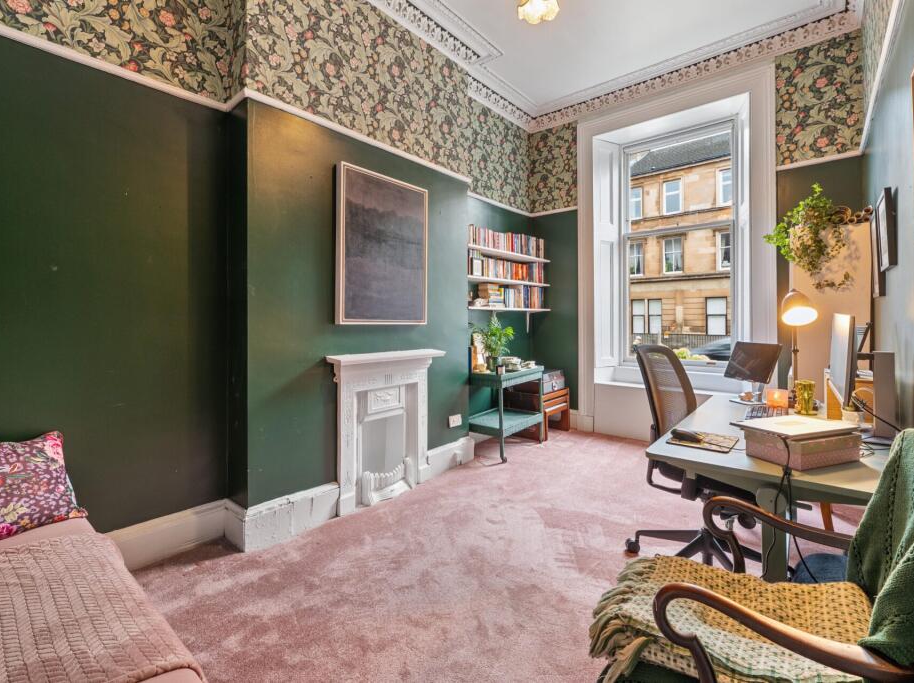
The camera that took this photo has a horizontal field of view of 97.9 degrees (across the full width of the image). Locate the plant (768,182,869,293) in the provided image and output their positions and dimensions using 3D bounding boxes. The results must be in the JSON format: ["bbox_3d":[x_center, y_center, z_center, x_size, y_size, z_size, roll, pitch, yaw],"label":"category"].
[{"bbox_3d":[2.015,-0.585,2.220,0.430,0.540,0.340,1,2,42],"label":"plant"}]

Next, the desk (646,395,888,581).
[{"bbox_3d":[1.327,0.725,1.634,0.660,0.735,1.400,1,2,42],"label":"desk"}]

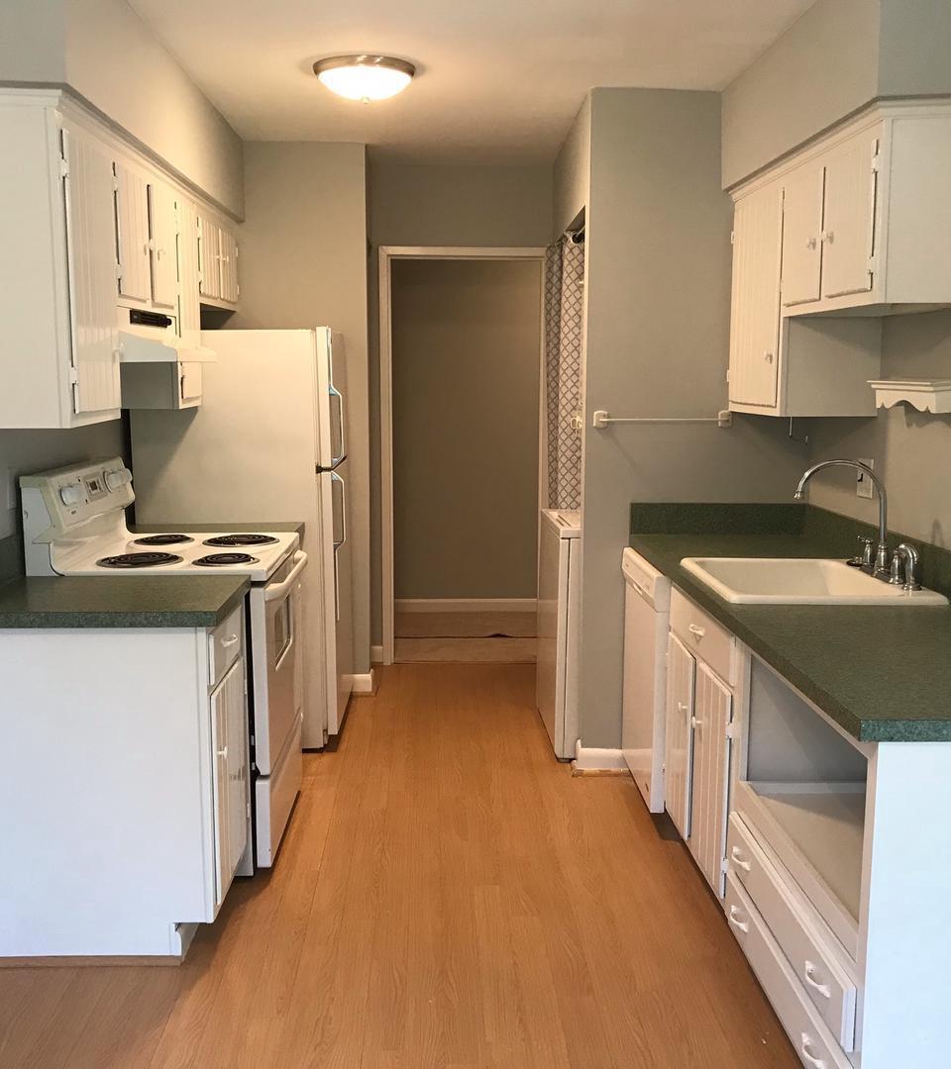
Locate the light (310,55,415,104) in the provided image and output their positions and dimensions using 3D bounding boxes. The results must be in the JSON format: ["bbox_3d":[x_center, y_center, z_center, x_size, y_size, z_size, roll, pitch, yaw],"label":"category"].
[{"bbox_3d":[-0.352,-1.444,3.714,0.330,0.115,0.330,0,8,-2],"label":"light"}]

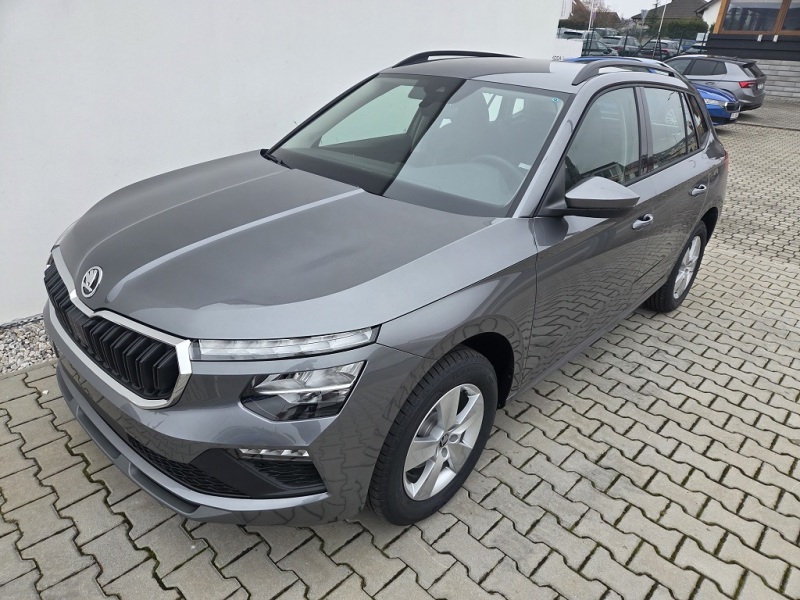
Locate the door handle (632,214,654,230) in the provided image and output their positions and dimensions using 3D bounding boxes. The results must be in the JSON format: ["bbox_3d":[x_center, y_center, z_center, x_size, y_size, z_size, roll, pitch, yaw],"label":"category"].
[{"bbox_3d":[1.144,-0.377,2.501,0.050,0.050,0.205,24,32,37],"label":"door handle"}]

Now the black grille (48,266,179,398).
[{"bbox_3d":[-0.945,0.070,1.688,0.910,0.210,0.120,24,32,37],"label":"black grille"}]

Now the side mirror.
[{"bbox_3d":[0.745,-0.392,1.994,0.235,0.155,0.190,24,32,37],"label":"side mirror"}]

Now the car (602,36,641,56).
[{"bbox_3d":[13.322,-14.953,32.000,1.790,1.500,4.250,24,32,37],"label":"car"}]

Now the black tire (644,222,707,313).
[{"bbox_3d":[1.906,-0.245,3.695,0.210,0.650,0.650,24,32,37],"label":"black tire"}]

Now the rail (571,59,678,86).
[{"bbox_3d":[1.256,-1.159,2.747,0.075,0.115,1.500,24,32,37],"label":"rail"}]

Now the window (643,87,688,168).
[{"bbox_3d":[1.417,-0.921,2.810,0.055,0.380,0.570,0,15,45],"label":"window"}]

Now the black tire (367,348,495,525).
[{"bbox_3d":[0.097,0.458,1.881,0.210,0.650,0.650,24,32,37],"label":"black tire"}]

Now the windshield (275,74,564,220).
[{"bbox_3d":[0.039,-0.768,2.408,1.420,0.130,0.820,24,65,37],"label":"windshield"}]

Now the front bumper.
[{"bbox_3d":[-0.790,0.206,1.942,1.760,0.560,0.640,24,32,37],"label":"front bumper"}]

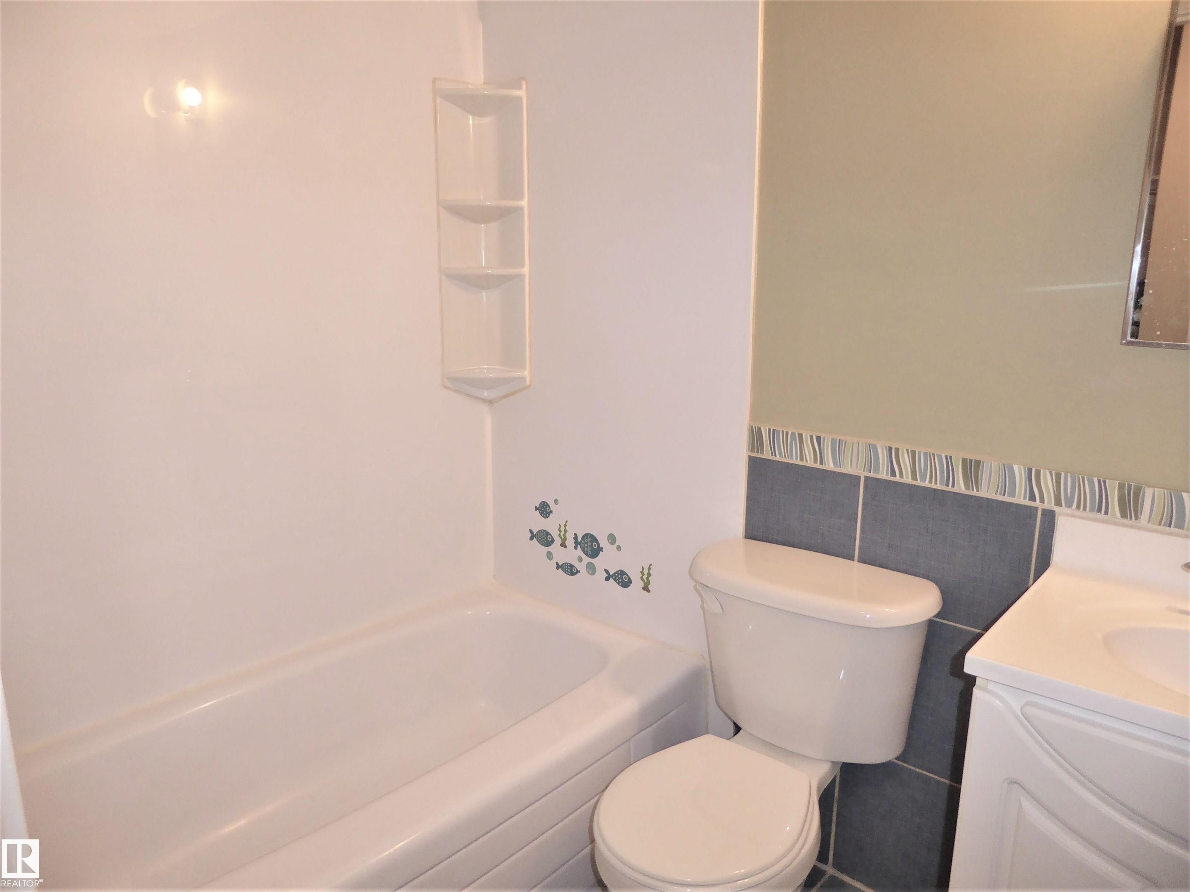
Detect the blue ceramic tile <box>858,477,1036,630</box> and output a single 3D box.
[{"bbox_3d":[0.664,0.210,1.650,0.325,0.254,0.010,11,16,41],"label":"blue ceramic tile"}]

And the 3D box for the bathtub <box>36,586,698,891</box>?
[{"bbox_3d":[-0.523,0.768,1.798,0.766,0.394,1.524,11,16,41],"label":"bathtub"}]

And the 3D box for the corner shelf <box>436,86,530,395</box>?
[{"bbox_3d":[-0.292,-0.524,2.280,0.230,0.860,0.117,0,12,-3],"label":"corner shelf"}]

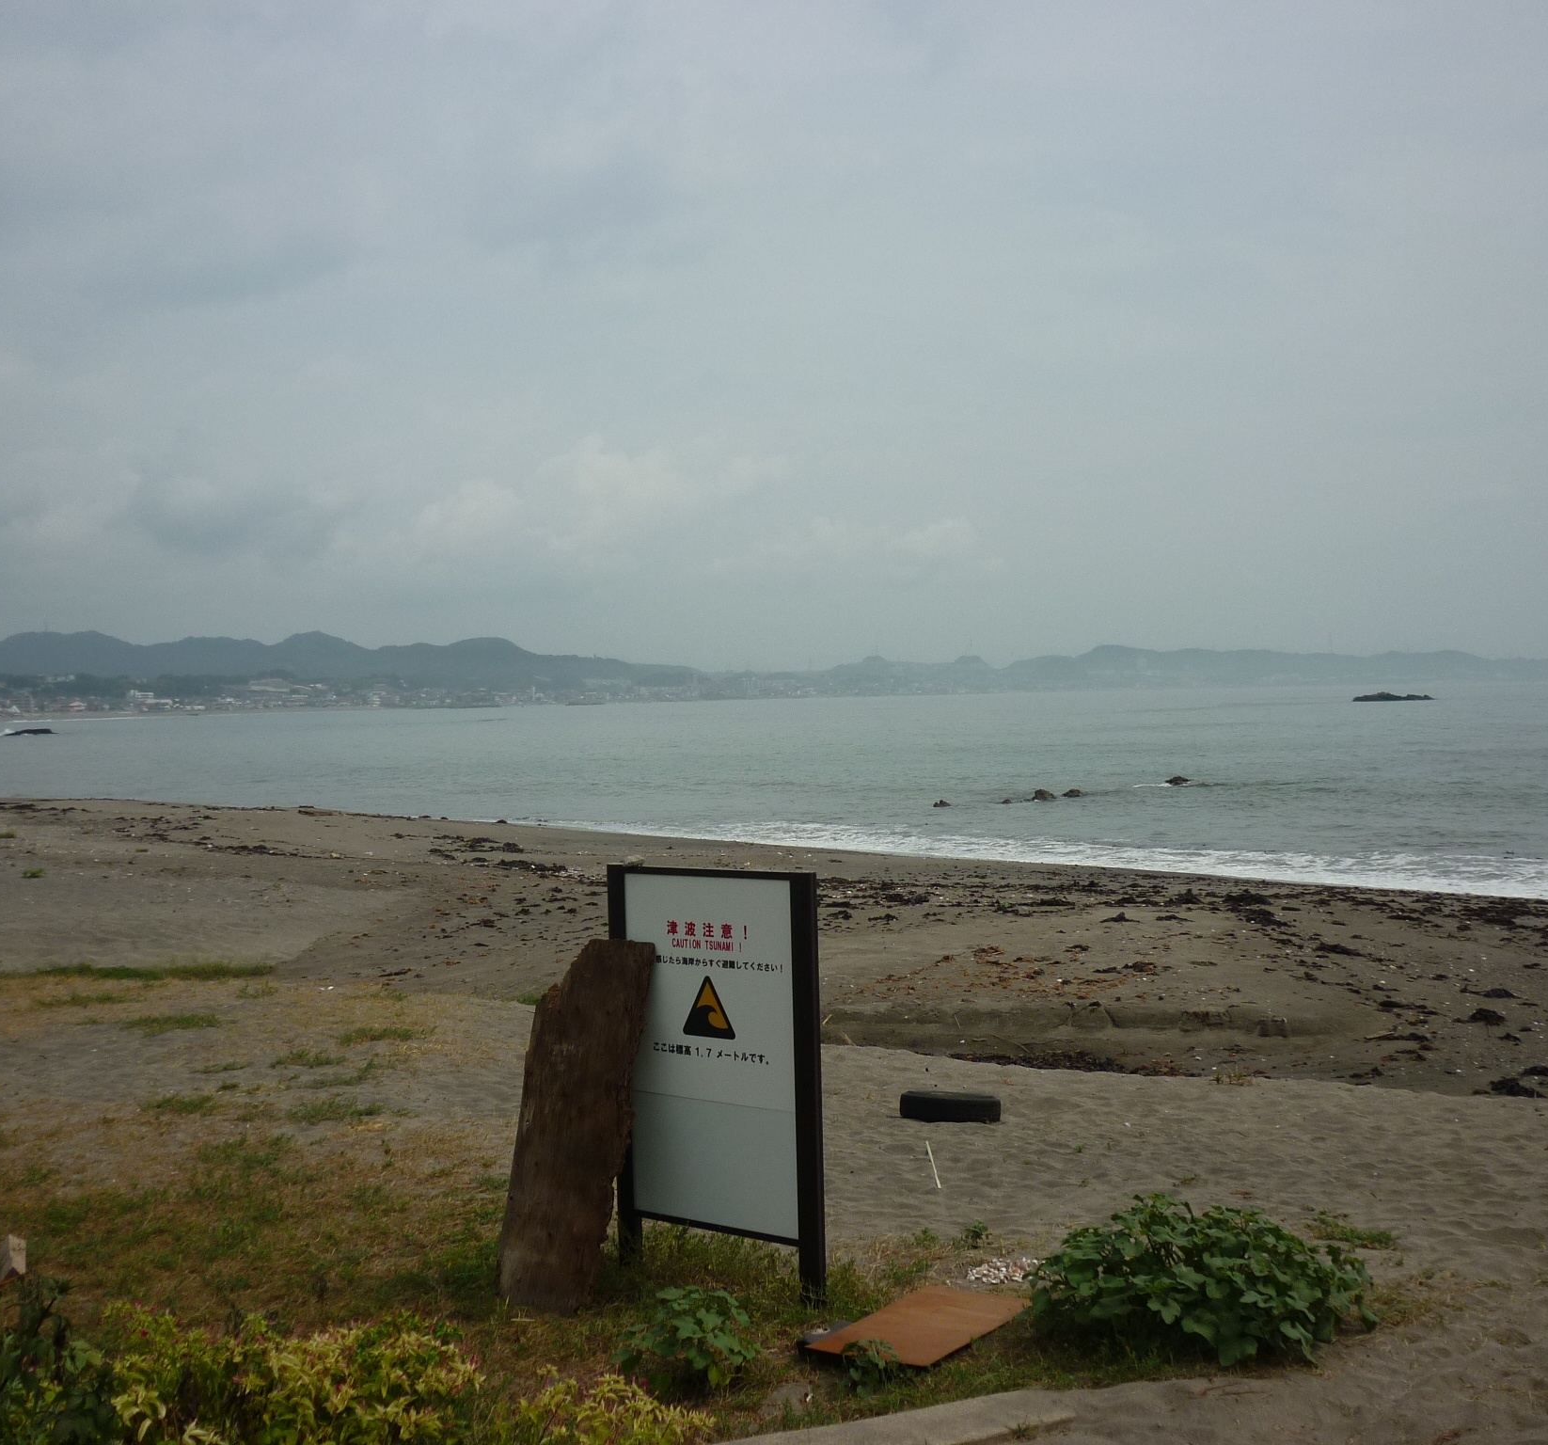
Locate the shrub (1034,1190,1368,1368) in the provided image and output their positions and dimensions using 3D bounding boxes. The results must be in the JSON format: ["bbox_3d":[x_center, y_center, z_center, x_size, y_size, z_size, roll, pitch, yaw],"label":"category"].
[{"bbox_3d":[1.645,2.130,7.120,1.320,0.480,1.060,-1,1,13],"label":"shrub"}]

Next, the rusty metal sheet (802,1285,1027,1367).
[{"bbox_3d":[0.593,2.367,7.201,0.490,0.035,0.940,-1,-1,30],"label":"rusty metal sheet"}]

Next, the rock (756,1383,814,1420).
[{"bbox_3d":[0.042,2.364,6.399,0.194,0.098,0.155,-1,1,0],"label":"rock"}]

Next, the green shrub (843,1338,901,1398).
[{"bbox_3d":[0.345,2.313,6.589,0.209,0.182,0.199,-1,1,3],"label":"green shrub"}]

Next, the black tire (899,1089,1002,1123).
[{"bbox_3d":[1.048,2.285,10.880,0.600,0.165,0.600,2,-4,5],"label":"black tire"}]

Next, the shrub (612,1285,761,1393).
[{"bbox_3d":[-0.321,2.265,6.764,0.550,0.320,0.500,-1,1,-3],"label":"shrub"}]

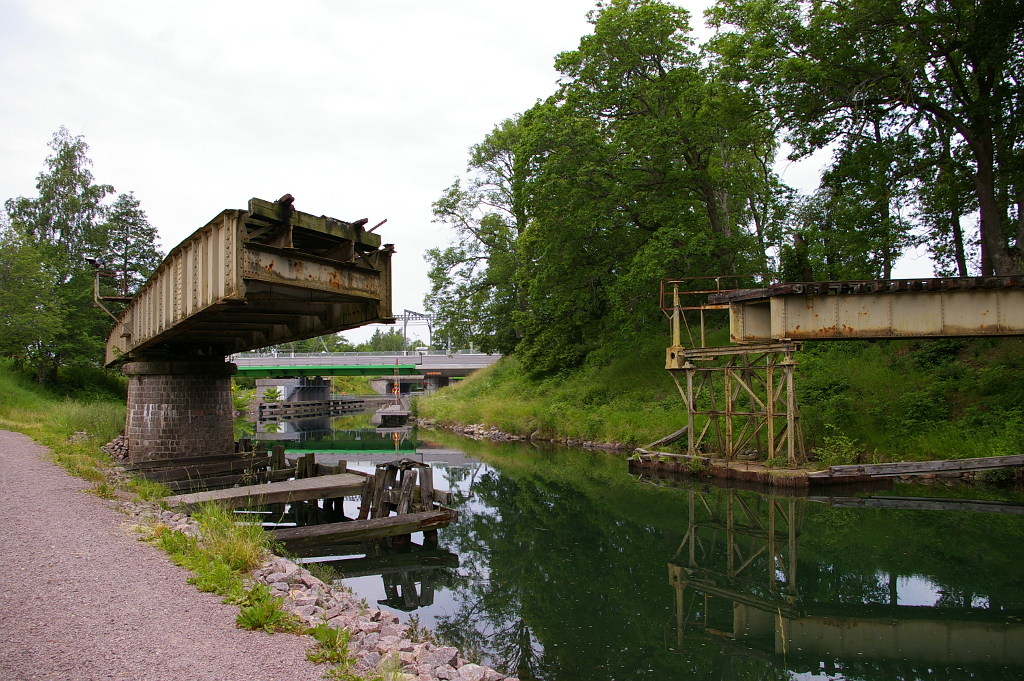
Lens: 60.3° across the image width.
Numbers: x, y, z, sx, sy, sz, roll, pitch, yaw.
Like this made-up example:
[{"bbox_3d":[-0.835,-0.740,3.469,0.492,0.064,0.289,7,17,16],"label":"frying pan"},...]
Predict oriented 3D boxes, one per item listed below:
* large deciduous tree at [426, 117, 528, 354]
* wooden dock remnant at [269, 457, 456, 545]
[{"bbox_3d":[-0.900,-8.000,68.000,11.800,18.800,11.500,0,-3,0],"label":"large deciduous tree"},{"bbox_3d":[-2.690,2.681,14.560,3.150,1.220,1.950,2,-4,-38],"label":"wooden dock remnant"}]

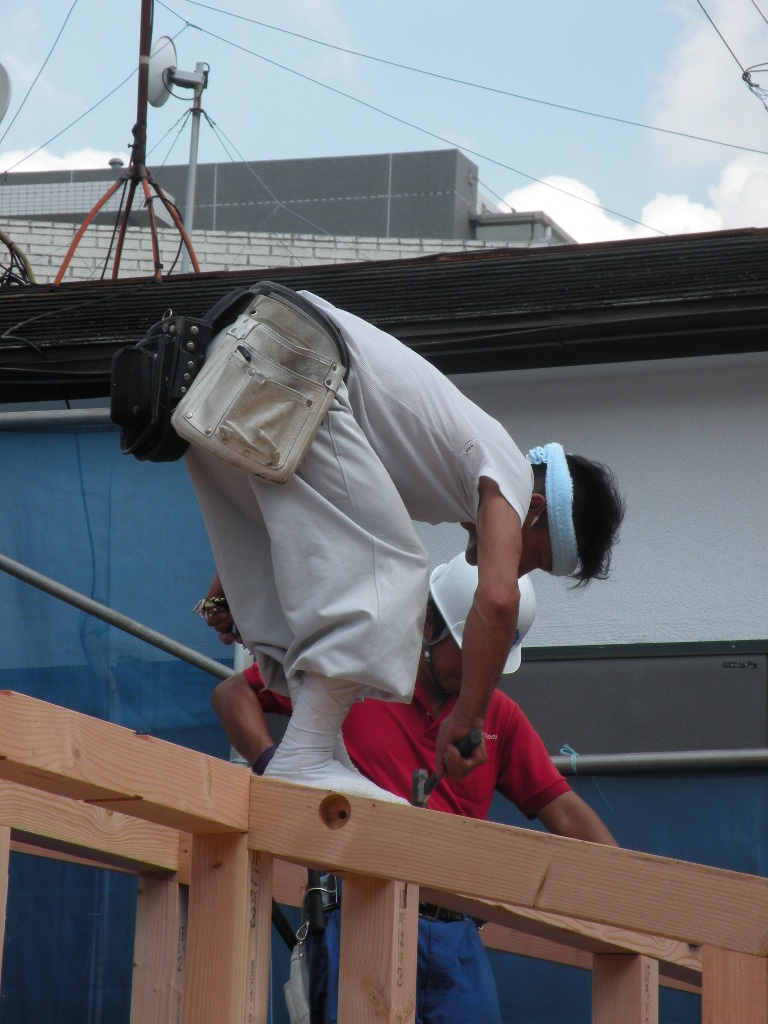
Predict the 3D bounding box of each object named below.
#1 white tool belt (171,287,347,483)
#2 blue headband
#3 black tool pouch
[{"bbox_3d":[-0.207,-0.212,7.520,0.220,0.295,0.110,28,-5,13],"label":"white tool belt"},{"bbox_3d":[0.280,-0.004,7.540,0.065,0.220,0.180,-6,3,3],"label":"blue headband"},{"bbox_3d":[-0.348,-0.219,7.650,0.130,0.260,0.175,15,-8,-40],"label":"black tool pouch"}]

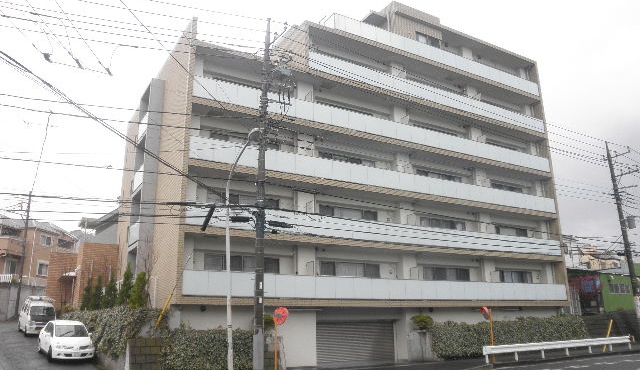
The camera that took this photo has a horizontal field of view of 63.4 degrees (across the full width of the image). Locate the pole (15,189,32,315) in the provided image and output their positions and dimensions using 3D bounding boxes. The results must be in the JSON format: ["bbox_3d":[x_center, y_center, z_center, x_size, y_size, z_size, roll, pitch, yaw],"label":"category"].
[{"bbox_3d":[-24.819,5.720,43.460,0.360,10.470,0.360,8,-17,-30],"label":"pole"}]

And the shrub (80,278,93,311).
[{"bbox_3d":[-13.187,6.191,29.237,0.650,1.907,0.650,8,-18,-31],"label":"shrub"}]

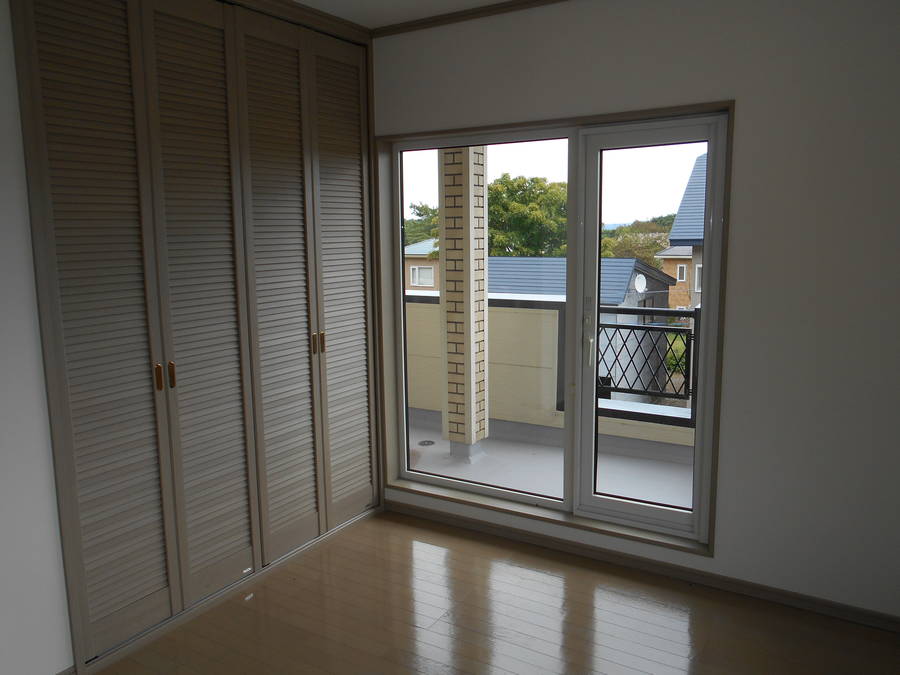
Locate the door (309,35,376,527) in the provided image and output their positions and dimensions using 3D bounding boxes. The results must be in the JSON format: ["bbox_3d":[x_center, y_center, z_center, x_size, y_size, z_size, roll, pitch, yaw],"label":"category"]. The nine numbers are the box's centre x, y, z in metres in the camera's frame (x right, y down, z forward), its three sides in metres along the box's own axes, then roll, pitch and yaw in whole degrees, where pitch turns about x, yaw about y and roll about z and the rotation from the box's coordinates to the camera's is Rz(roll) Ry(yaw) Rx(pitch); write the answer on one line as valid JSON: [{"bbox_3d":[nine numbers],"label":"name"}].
[{"bbox_3d":[-0.514,-0.233,3.285,0.035,2.313,0.395,4,10,31],"label":"door"}]

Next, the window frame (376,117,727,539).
[{"bbox_3d":[0.401,-0.052,3.123,1.600,1.746,0.090,4,10,31],"label":"window frame"}]

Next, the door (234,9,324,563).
[{"bbox_3d":[-0.725,-0.180,2.947,0.035,2.312,0.409,4,10,31],"label":"door"}]

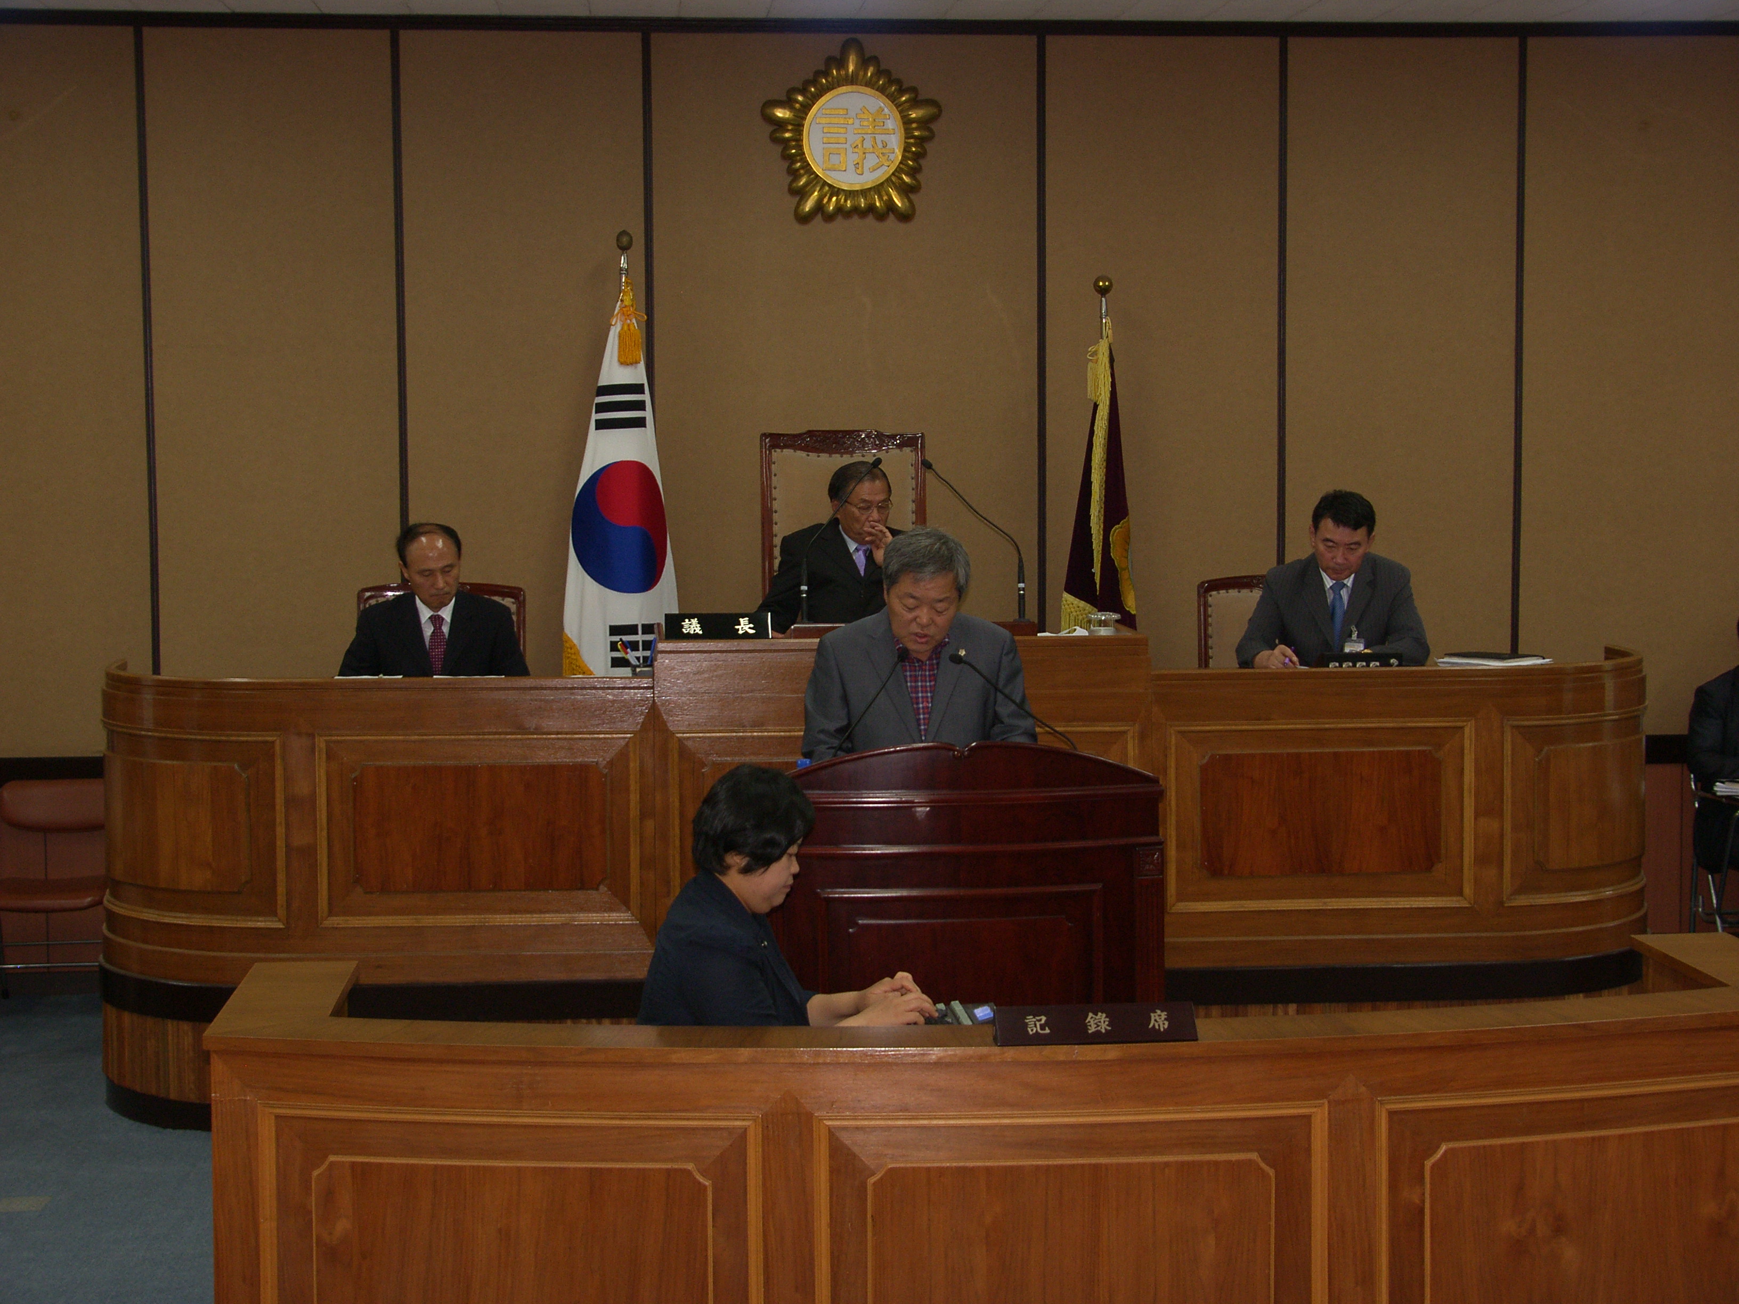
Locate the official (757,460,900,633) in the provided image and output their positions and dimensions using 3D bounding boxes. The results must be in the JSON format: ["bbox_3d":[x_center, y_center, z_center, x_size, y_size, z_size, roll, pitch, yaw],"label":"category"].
[{"bbox_3d":[-0.051,0.102,8.335,0.540,1.260,0.750,-1,5,-5],"label":"official"}]

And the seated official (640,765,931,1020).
[{"bbox_3d":[-0.117,0.807,5.031,0.600,1.225,0.460,0,5,9],"label":"seated official"}]

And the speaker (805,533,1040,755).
[{"bbox_3d":[0.109,0.524,6.262,0.520,1.590,0.420,-1,5,-5],"label":"speaker"}]

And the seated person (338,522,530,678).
[{"bbox_3d":[-1.184,0.280,8.198,0.520,1.220,0.750,-1,5,-5],"label":"seated person"}]

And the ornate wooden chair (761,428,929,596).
[{"bbox_3d":[-0.071,0.049,8.531,0.620,1.335,0.660,-1,5,-5],"label":"ornate wooden chair"}]

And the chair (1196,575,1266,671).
[{"bbox_3d":[1.192,0.311,8.653,0.580,1.060,0.620,-1,5,-5],"label":"chair"}]

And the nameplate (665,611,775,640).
[{"bbox_3d":[-0.391,-0.065,7.739,0.285,0.071,0.070,-1,5,-5],"label":"nameplate"}]

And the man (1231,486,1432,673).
[{"bbox_3d":[1.288,0.209,8.444,0.530,1.295,0.750,-1,5,-5],"label":"man"}]

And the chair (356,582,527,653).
[{"bbox_3d":[-1.191,0.353,8.405,0.580,1.040,0.620,-1,5,-5],"label":"chair"}]

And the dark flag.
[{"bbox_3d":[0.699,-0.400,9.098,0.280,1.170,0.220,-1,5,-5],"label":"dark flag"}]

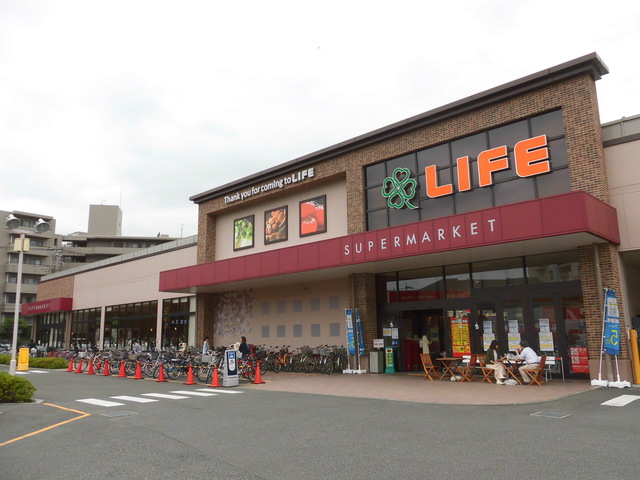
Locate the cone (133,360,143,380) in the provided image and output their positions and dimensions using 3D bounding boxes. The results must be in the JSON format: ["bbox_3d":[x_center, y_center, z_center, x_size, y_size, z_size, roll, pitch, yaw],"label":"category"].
[{"bbox_3d":[-7.276,5.242,20.890,0.380,0.700,0.380,6,-13,-35],"label":"cone"}]

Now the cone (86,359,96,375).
[{"bbox_3d":[-10.767,5.980,24.443,0.380,0.700,0.380,8,-14,-40],"label":"cone"}]

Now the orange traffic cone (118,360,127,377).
[{"bbox_3d":[-8.417,5.509,22.199,0.380,0.700,0.380,7,-13,-37],"label":"orange traffic cone"}]

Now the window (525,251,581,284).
[{"bbox_3d":[8.089,0.945,17.972,1.813,1.011,0.100,-11,-14,43],"label":"window"}]

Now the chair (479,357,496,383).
[{"bbox_3d":[5.371,4.092,16.435,0.540,0.865,0.460,-11,-15,43],"label":"chair"}]

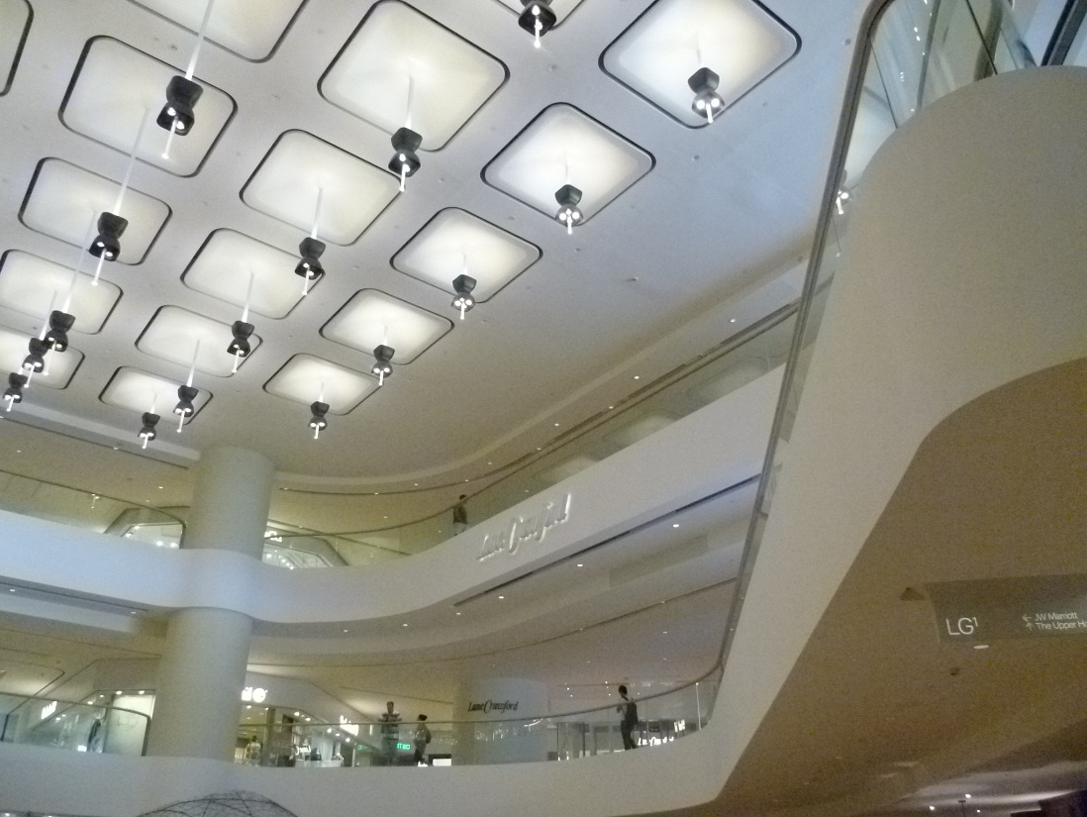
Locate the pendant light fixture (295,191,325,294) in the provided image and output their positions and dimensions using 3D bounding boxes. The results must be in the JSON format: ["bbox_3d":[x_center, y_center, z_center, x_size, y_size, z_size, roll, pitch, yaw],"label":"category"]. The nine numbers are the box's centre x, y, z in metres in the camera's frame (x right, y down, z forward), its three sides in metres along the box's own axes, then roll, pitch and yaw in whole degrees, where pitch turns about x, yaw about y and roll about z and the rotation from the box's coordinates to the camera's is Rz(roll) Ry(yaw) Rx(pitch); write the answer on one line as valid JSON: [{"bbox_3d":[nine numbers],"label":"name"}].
[{"bbox_3d":[-3.930,-2.878,15.021,0.387,2.284,0.387,20,-35,-34],"label":"pendant light fixture"}]

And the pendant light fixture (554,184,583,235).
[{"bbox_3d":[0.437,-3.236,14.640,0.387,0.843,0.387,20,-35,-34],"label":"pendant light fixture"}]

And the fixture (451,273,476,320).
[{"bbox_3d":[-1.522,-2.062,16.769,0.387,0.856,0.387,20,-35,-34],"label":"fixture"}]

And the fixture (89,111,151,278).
[{"bbox_3d":[-7.004,-3.615,14.645,0.420,3.750,0.420,21,-35,-33],"label":"fixture"}]

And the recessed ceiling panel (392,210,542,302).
[{"bbox_3d":[-1.724,-3.336,19.244,2.530,0.200,2.620,21,-35,-33],"label":"recessed ceiling panel"}]

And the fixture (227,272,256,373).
[{"bbox_3d":[-6.511,-1.891,19.190,0.420,2.550,0.420,21,-35,-33],"label":"fixture"}]

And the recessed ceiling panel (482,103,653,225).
[{"bbox_3d":[0.424,-4.636,16.841,2.530,0.200,2.620,21,-35,-33],"label":"recessed ceiling panel"}]

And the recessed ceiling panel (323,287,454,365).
[{"bbox_3d":[-3.873,-2.036,21.647,2.530,0.200,2.620,21,-35,-33],"label":"recessed ceiling panel"}]

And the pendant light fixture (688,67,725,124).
[{"bbox_3d":[2.580,-4.868,13.848,0.420,1.020,0.420,21,-35,-33],"label":"pendant light fixture"}]

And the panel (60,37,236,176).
[{"bbox_3d":[-7.016,-5.322,15.588,2.530,0.200,2.620,21,-35,-33],"label":"panel"}]

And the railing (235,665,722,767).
[{"bbox_3d":[-1.459,8.023,21.713,13.674,1.118,3.547,-16,-32,26],"label":"railing"}]

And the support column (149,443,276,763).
[{"bbox_3d":[-8.772,5.133,23.448,2.096,8.170,2.096,20,-35,-34],"label":"support column"}]

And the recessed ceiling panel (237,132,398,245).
[{"bbox_3d":[-3.918,-3.855,15.557,2.290,0.161,2.290,20,-35,-34],"label":"recessed ceiling panel"}]

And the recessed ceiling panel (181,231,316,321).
[{"bbox_3d":[-5.833,-2.686,17.691,2.290,0.161,2.290,20,-35,-34],"label":"recessed ceiling panel"}]

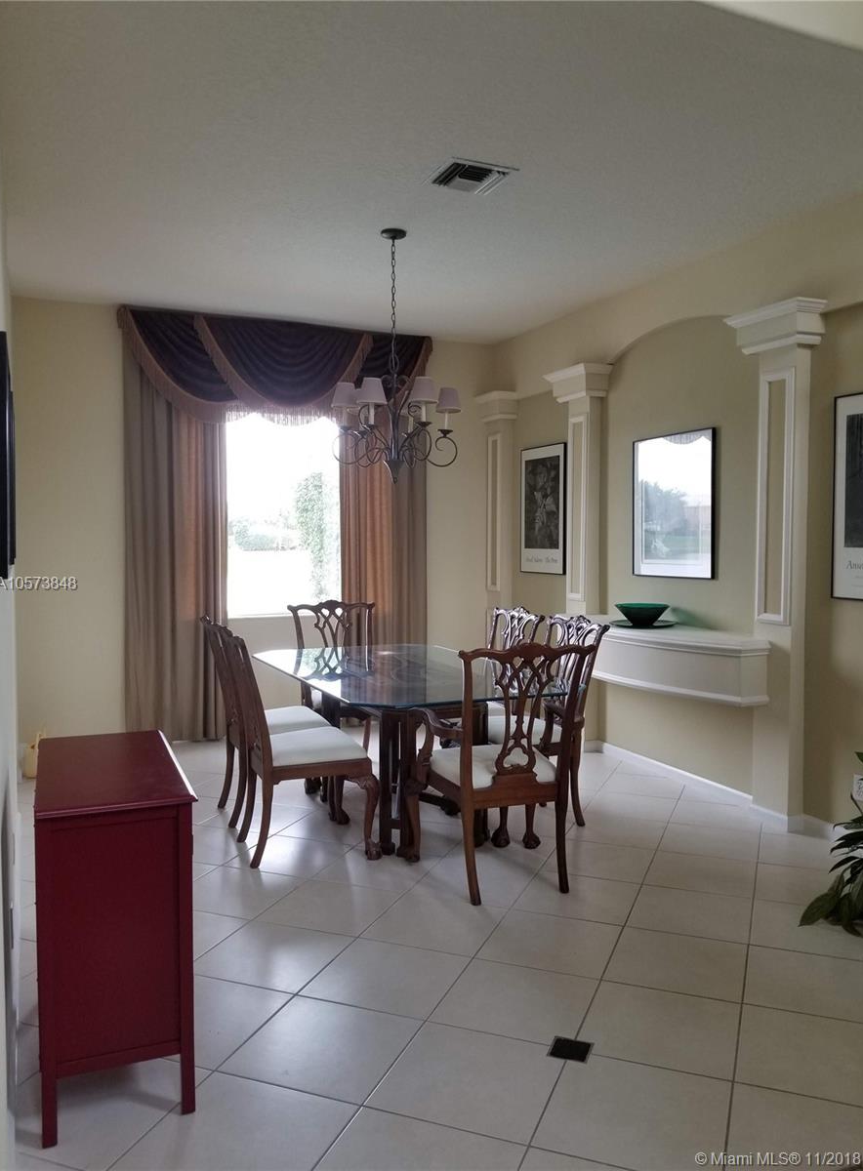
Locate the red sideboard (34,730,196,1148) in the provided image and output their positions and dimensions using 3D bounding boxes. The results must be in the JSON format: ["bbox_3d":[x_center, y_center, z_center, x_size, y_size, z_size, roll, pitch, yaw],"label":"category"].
[{"bbox_3d":[-0.899,0.888,2.467,0.360,0.774,0.886,-1,3,-23],"label":"red sideboard"}]

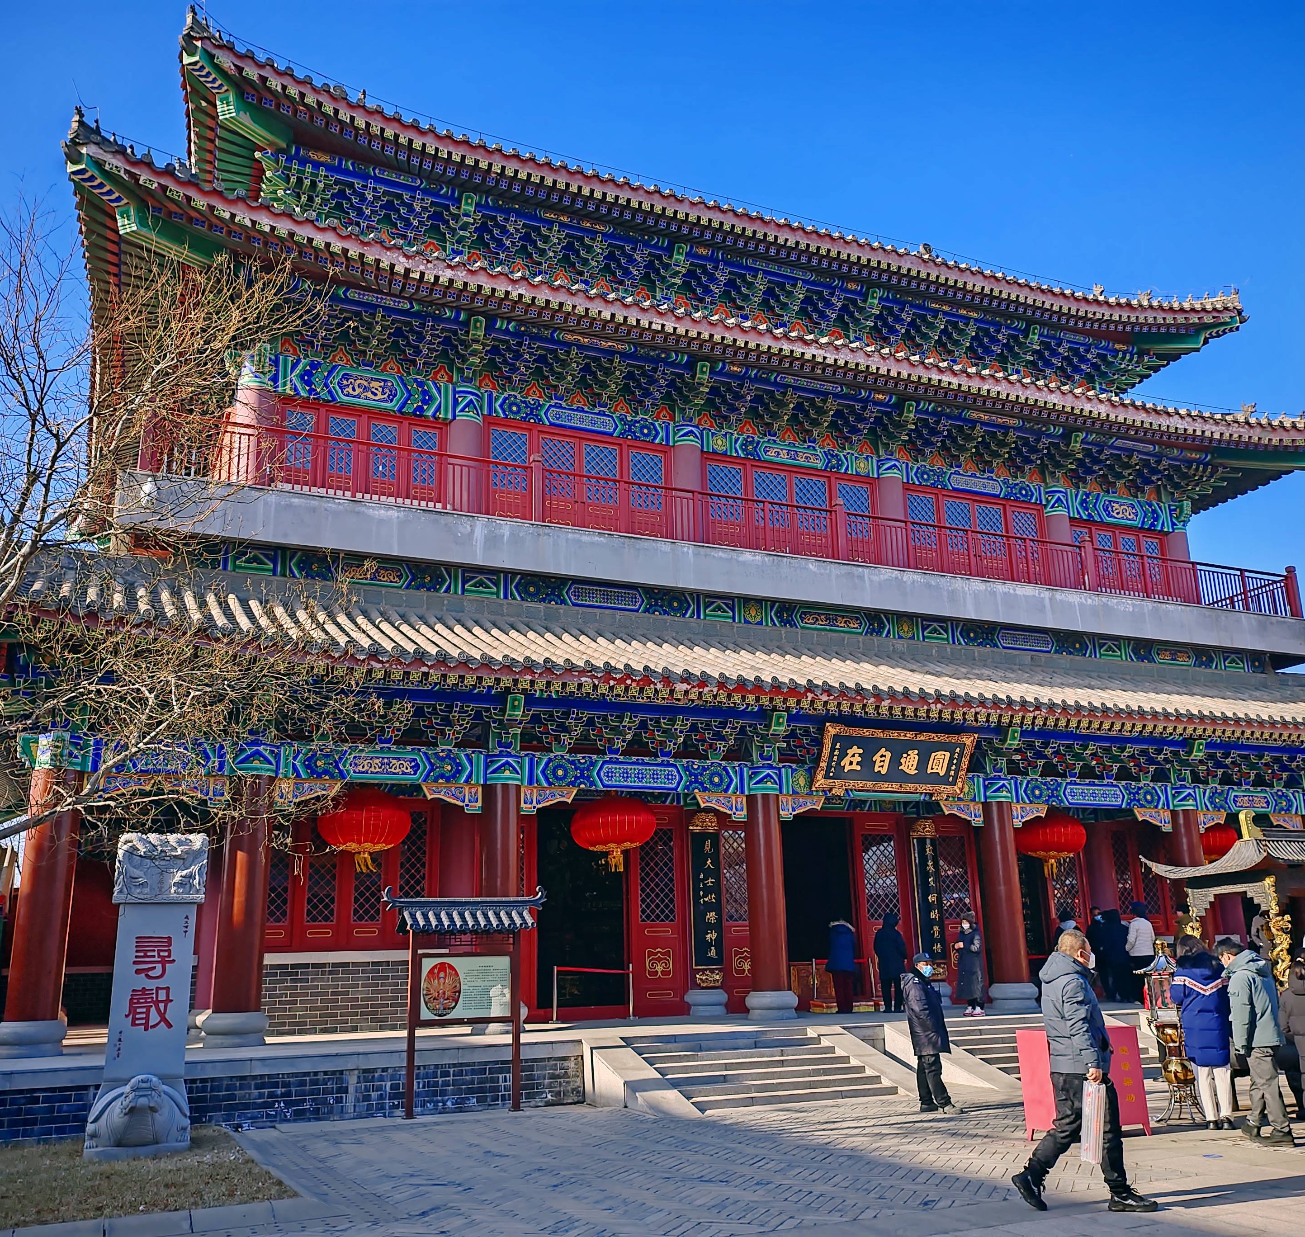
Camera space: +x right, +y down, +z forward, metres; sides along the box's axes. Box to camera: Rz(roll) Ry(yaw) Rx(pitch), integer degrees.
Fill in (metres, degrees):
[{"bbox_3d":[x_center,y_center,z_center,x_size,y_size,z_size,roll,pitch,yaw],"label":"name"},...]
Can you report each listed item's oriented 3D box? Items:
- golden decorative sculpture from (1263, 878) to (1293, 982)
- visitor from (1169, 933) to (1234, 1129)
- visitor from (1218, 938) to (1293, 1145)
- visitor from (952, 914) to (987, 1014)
[{"bbox_3d":[6.314,3.190,13.027,0.210,1.154,0.230,6,-17,-24],"label":"golden decorative sculpture"},{"bbox_3d":[5.258,3.927,12.306,0.520,1.728,0.480,-1,-15,-3],"label":"visitor"},{"bbox_3d":[5.415,3.769,11.625,0.500,1.735,0.460,8,-18,-32],"label":"visitor"},{"bbox_3d":[5.015,5.452,20.360,0.460,1.566,0.350,-16,-21,42],"label":"visitor"}]

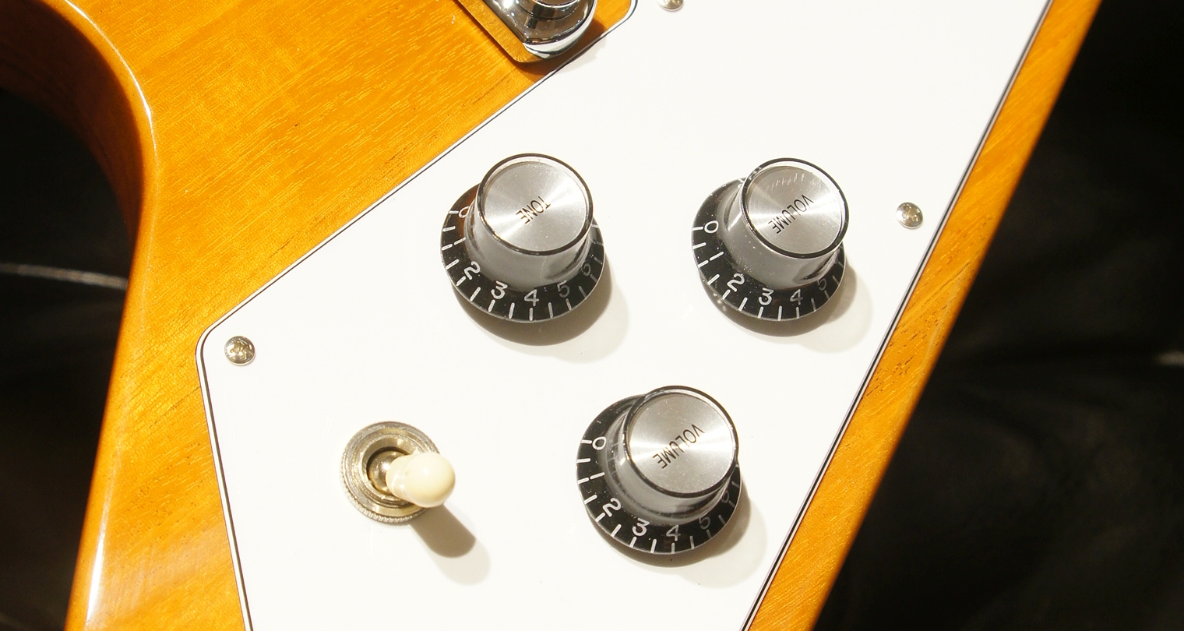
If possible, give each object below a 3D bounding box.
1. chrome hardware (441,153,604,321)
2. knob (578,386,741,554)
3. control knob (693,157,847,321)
[{"bbox_3d":[-0.009,-0.014,0.347,0.026,0.015,0.026,6,64,-12],"label":"chrome hardware"},{"bbox_3d":[0.012,0.021,0.336,0.026,0.015,0.026,6,64,-12],"label":"knob"},{"bbox_3d":[0.031,-0.014,0.358,0.026,0.015,0.026,6,64,-12],"label":"control knob"}]

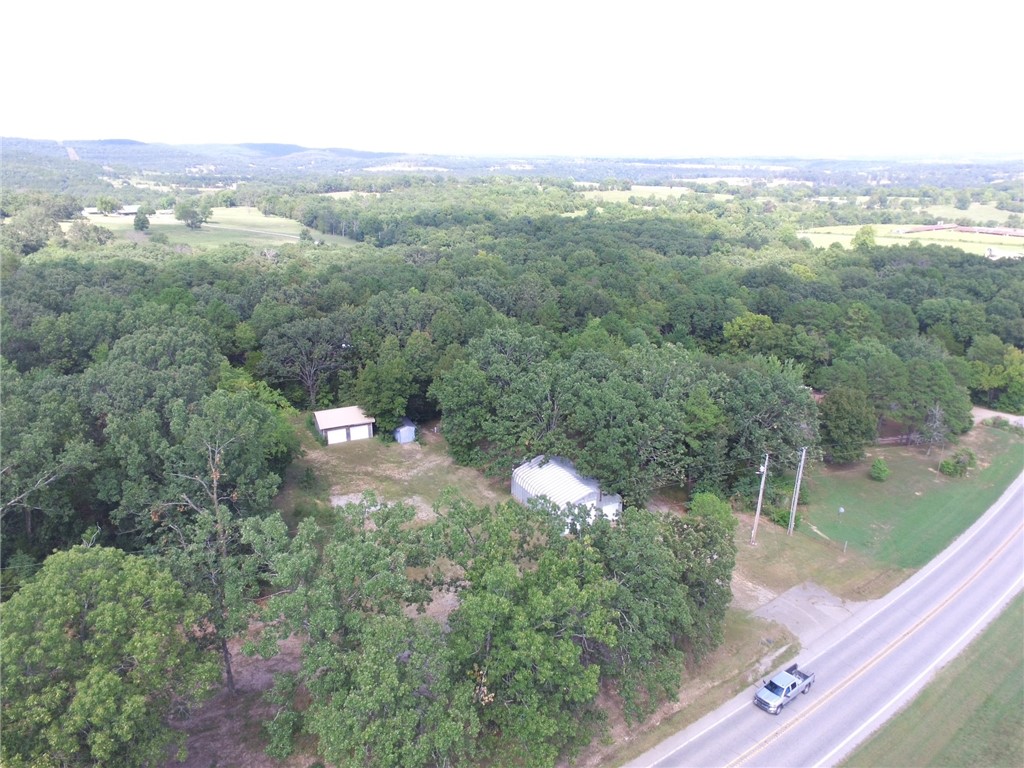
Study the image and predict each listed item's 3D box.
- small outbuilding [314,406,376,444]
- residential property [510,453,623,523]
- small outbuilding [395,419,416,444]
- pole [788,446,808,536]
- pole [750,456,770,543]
[{"bbox_3d":[-28.737,6.931,101.368,8.700,3.250,7.800,-8,23,-22],"label":"small outbuilding"},{"bbox_3d":[7.123,14.516,80.332,9.300,5.000,12.200,-12,24,-30],"label":"residential property"},{"bbox_3d":[-17.946,7.730,99.911,2.750,3.050,3.600,-7,22,-20],"label":"small outbuilding"},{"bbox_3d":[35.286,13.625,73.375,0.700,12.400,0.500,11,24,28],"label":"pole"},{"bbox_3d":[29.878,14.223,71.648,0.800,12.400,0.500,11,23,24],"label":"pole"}]

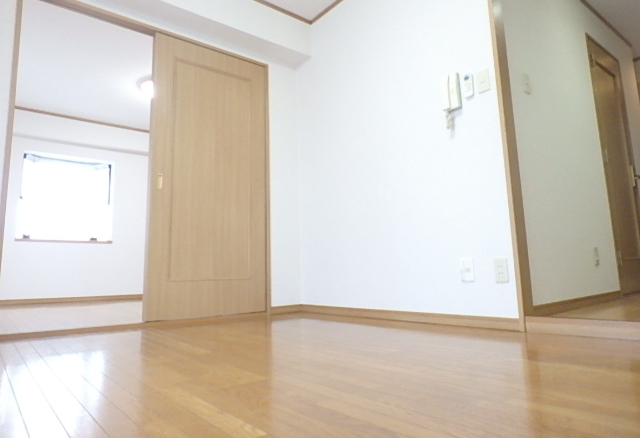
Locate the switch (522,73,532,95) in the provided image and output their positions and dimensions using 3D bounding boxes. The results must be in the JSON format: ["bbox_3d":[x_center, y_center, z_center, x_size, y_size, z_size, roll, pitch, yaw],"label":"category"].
[{"bbox_3d":[1.191,-0.774,2.436,0.072,0.120,0.012,5,-10,-39],"label":"switch"}]

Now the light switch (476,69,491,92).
[{"bbox_3d":[0.888,-0.746,2.308,0.012,0.120,0.072,5,-10,-39],"label":"light switch"}]

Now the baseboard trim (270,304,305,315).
[{"bbox_3d":[-0.262,0.719,3.390,0.300,0.060,0.015,5,-10,-39],"label":"baseboard trim"}]

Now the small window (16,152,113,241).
[{"bbox_3d":[-3.251,-0.243,5.503,1.059,1.103,0.120,5,-10,-39],"label":"small window"}]

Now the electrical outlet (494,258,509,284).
[{"bbox_3d":[0.922,0.265,2.163,0.012,0.120,0.070,5,-10,-39],"label":"electrical outlet"}]

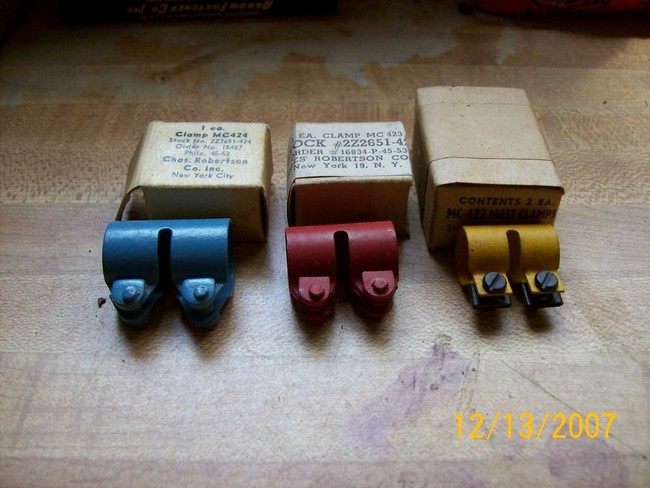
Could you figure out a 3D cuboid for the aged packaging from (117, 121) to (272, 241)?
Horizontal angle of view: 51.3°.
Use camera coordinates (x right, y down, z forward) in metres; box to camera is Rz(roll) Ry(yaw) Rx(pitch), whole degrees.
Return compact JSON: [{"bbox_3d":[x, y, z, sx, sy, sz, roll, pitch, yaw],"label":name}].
[{"bbox_3d":[-0.048,-0.025,0.263,0.053,0.025,0.043,-1,42,0],"label":"aged packaging"}]

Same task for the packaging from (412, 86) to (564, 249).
[{"bbox_3d":[0.061,-0.032,0.267,0.044,0.028,0.068,0,42,1],"label":"packaging"}]

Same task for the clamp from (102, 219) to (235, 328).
[{"bbox_3d":[-0.051,0.008,0.226,0.040,0.025,0.036,-1,42,0],"label":"clamp"}]

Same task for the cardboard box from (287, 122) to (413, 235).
[{"bbox_3d":[0.009,-0.025,0.261,0.044,0.028,0.037,-1,42,0],"label":"cardboard box"}]

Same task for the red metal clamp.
[{"bbox_3d":[0.006,0.008,0.227,0.035,0.024,0.034,-3,42,-2],"label":"red metal clamp"}]

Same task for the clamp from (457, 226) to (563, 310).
[{"bbox_3d":[0.062,0.007,0.229,0.031,0.021,0.030,-1,42,0],"label":"clamp"}]

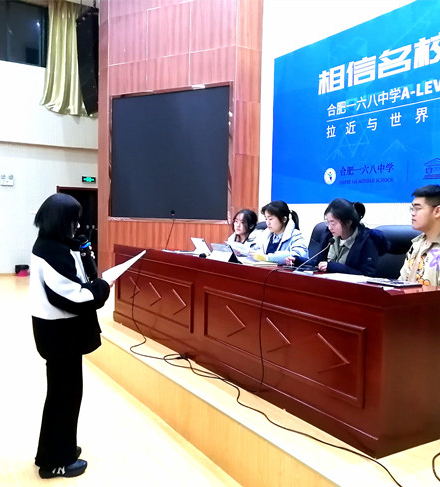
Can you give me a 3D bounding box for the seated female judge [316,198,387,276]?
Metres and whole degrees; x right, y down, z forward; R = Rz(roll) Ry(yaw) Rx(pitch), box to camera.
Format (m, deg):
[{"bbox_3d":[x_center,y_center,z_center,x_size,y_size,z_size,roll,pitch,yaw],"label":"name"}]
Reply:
[{"bbox_3d":[0.864,0.323,3.747,0.720,1.280,0.550,-1,4,-29],"label":"seated female judge"}]

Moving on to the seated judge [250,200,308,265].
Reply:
[{"bbox_3d":[0.464,0.279,4.356,0.700,1.290,0.550,-1,4,-31],"label":"seated judge"}]

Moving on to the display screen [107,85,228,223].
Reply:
[{"bbox_3d":[-0.887,-1.462,8.474,2.300,2.100,0.080,2,3,27],"label":"display screen"}]

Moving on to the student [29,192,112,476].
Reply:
[{"bbox_3d":[-0.886,0.519,2.924,0.450,1.595,0.480,-1,3,-26],"label":"student"}]

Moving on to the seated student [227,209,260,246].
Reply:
[{"bbox_3d":[0.238,0.281,4.912,0.680,1.220,0.500,-1,4,-37],"label":"seated student"}]

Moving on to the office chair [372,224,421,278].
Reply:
[{"bbox_3d":[1.168,0.416,3.600,0.650,1.120,0.620,-1,4,-32],"label":"office chair"}]

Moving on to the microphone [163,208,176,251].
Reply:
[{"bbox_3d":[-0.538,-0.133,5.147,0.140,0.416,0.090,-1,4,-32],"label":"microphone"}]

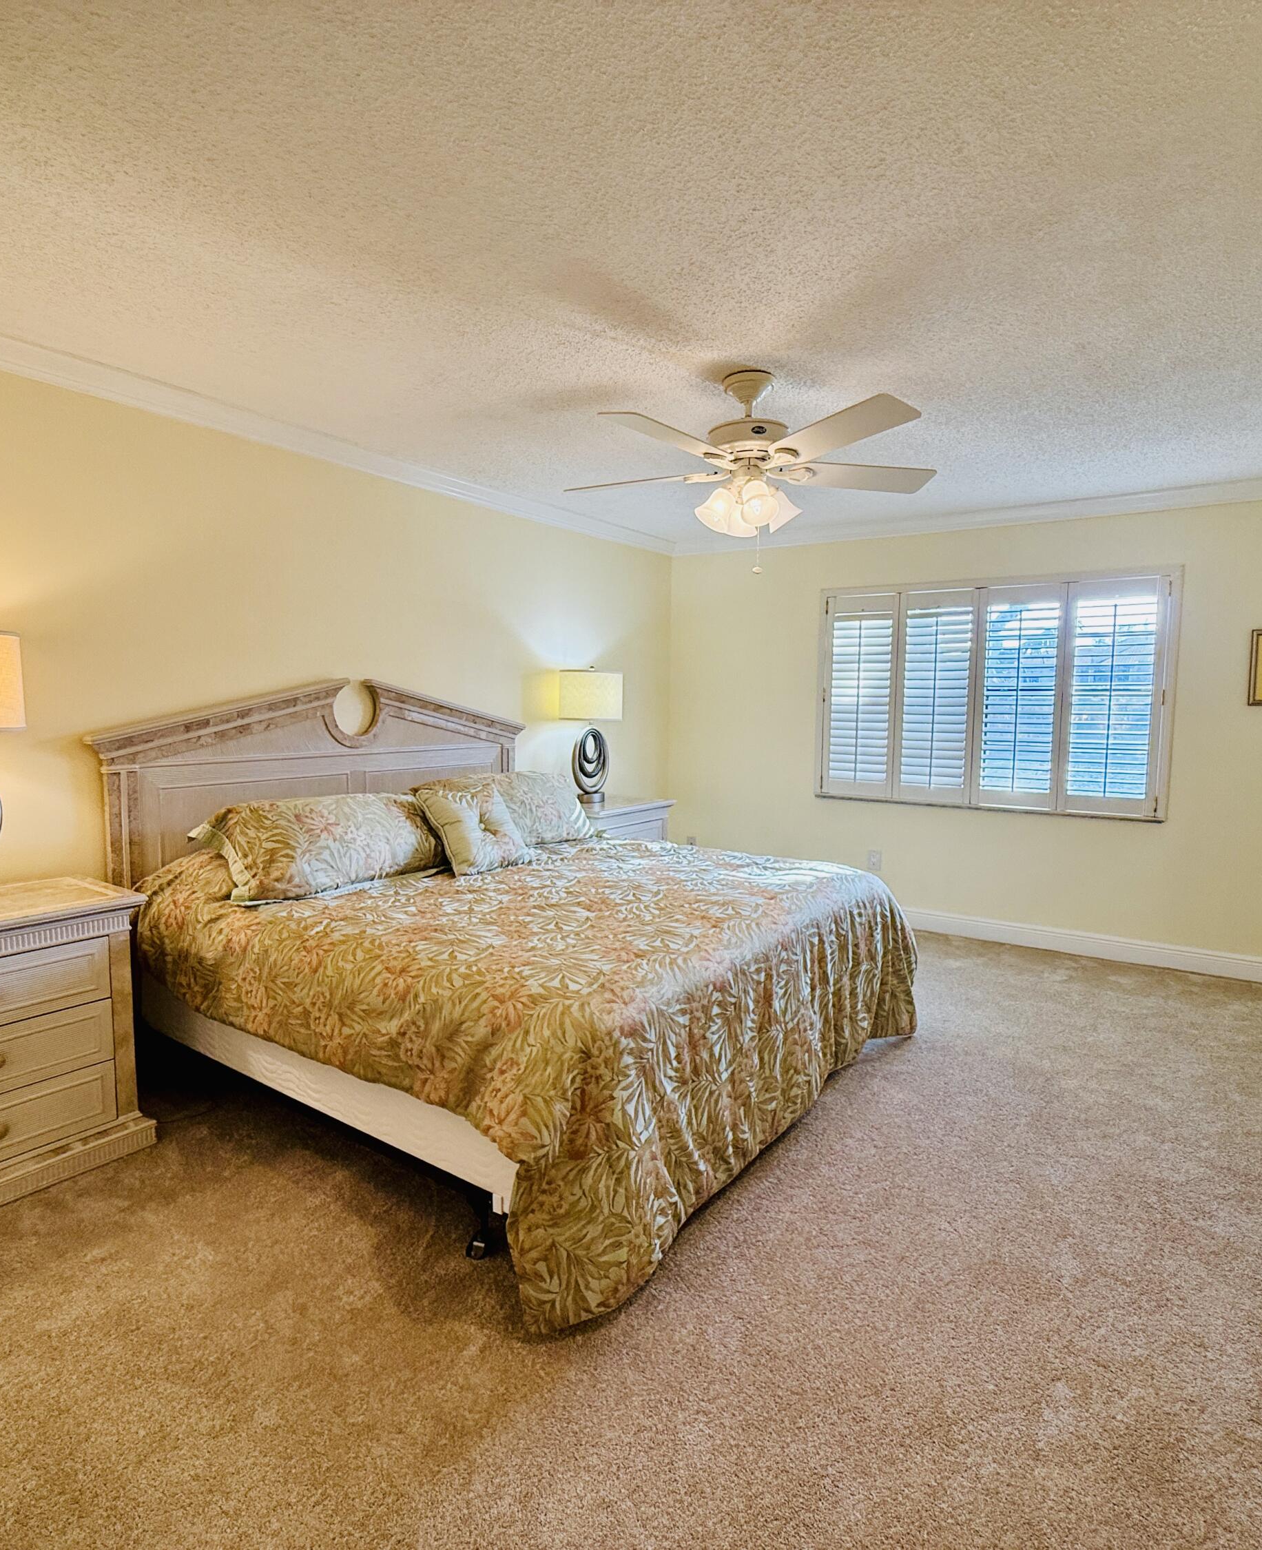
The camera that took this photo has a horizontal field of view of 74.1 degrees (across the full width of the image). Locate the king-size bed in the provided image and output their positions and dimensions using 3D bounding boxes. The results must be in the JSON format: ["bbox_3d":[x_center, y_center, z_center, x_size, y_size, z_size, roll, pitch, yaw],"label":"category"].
[{"bbox_3d":[-0.363,0.362,3.121,2.120,1.452,2.155,4,6,34],"label":"king-size bed"}]

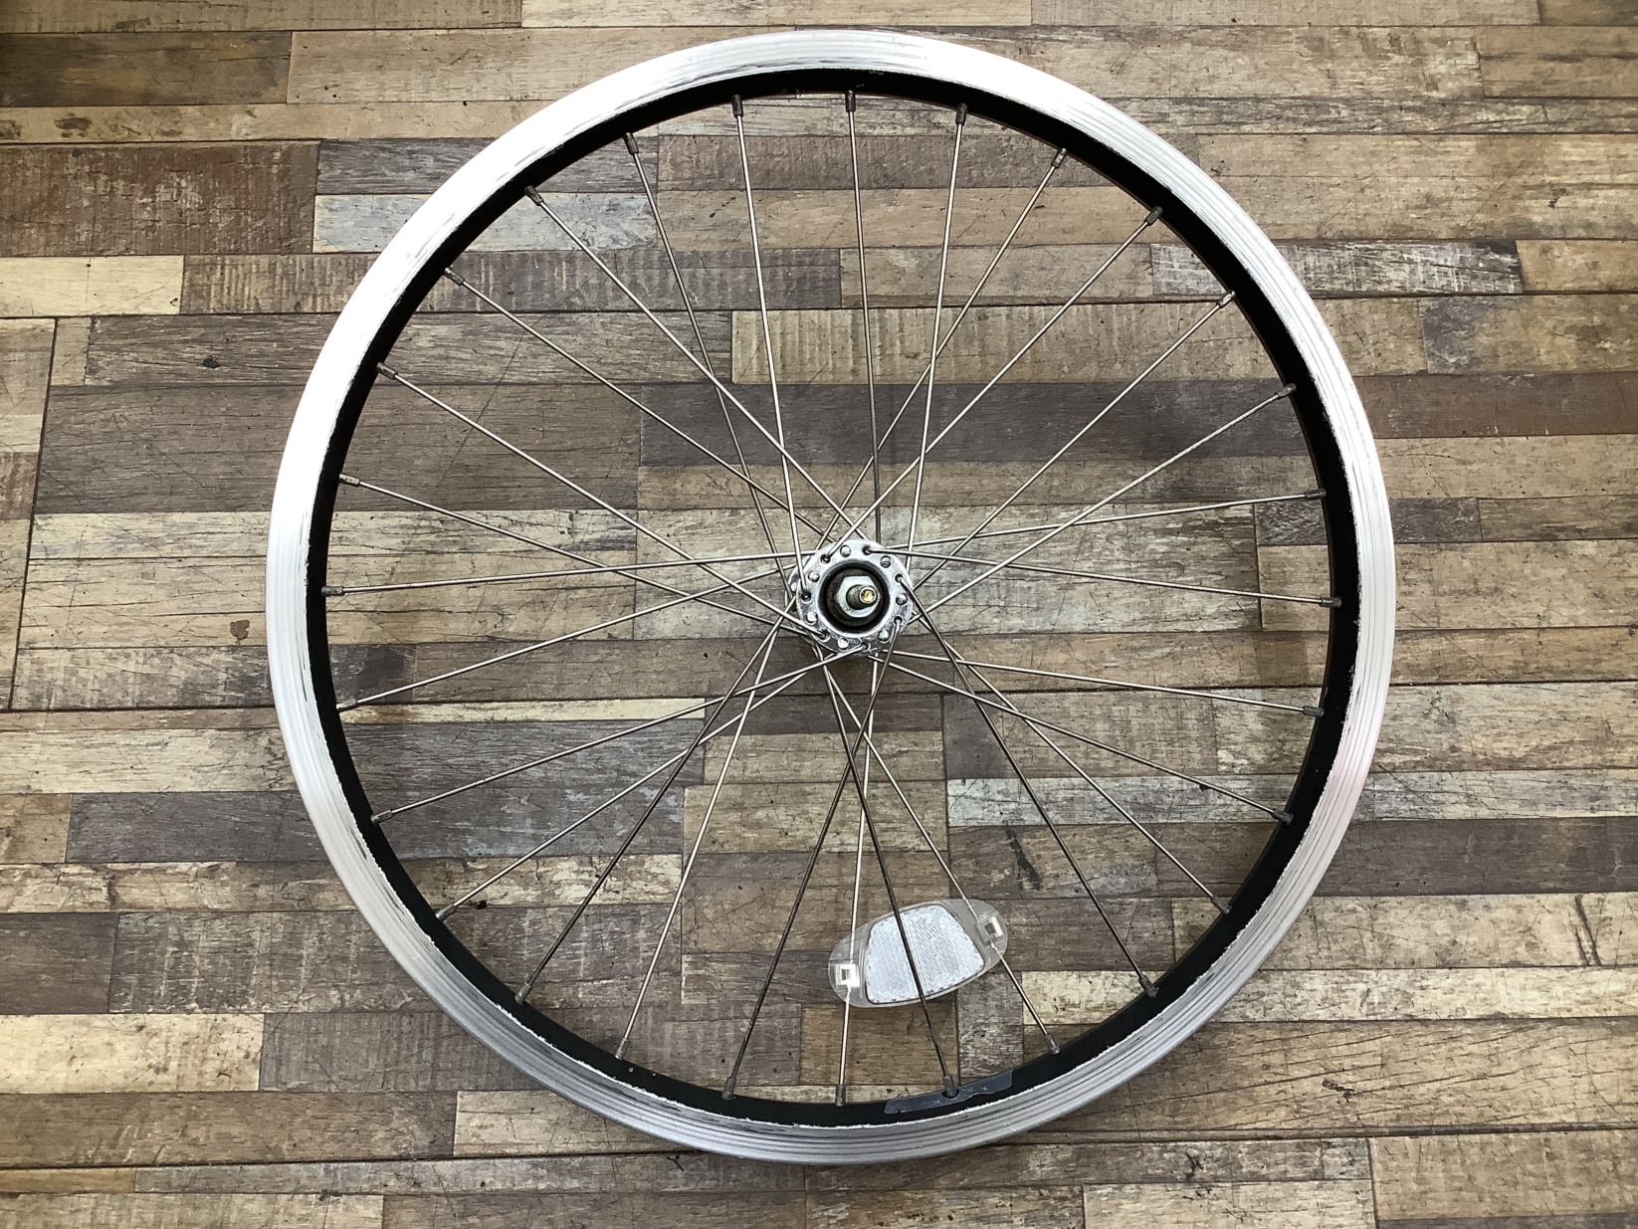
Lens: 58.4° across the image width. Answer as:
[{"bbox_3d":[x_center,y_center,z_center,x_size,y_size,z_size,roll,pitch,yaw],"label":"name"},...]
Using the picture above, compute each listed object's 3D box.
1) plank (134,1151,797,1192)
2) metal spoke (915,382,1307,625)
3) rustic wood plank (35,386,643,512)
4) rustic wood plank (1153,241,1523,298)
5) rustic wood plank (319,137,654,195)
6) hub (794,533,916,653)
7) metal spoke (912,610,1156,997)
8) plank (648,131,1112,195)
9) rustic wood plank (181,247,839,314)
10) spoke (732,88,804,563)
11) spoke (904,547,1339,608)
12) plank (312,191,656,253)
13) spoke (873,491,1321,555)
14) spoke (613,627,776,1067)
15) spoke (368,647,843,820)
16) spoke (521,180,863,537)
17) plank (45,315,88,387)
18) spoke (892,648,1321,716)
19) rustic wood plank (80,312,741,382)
[{"bbox_3d":[-0.134,0.217,0.569,0.258,0.006,0.013,-1,75,-1],"label":"plank"},{"bbox_3d":[0.107,-0.041,0.564,0.202,0.005,0.004,-31,93,-14],"label":"metal spoke"},{"bbox_3d":[-0.214,-0.073,0.662,0.266,0.012,0.060,-1,76,-1],"label":"rustic wood plank"},{"bbox_3d":[0.234,-0.155,0.668,0.167,0.010,0.027,-1,76,-1],"label":"rustic wood plank"},{"bbox_3d":[-0.151,-0.204,0.676,0.154,0.010,0.028,-1,76,-1],"label":"rustic wood plank"},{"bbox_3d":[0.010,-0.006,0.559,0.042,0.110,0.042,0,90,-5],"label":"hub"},{"bbox_3d":[0.081,0.069,0.562,0.004,0.005,0.202,-33,103,-4],"label":"metal spoke"},{"bbox_3d":[0.033,-0.207,0.679,0.212,0.010,0.029,-1,76,-1],"label":"plank"},{"bbox_3d":[-0.138,-0.148,0.663,0.295,0.010,0.029,-1,76,-1],"label":"rustic wood plank"},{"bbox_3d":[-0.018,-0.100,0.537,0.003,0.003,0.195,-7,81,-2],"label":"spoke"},{"bbox_3d":[0.114,-0.013,0.553,0.187,0.004,0.004,5,89,-14],"label":"spoke"},{"bbox_3d":[-0.155,-0.182,0.691,0.158,0.012,0.030,-1,76,-1],"label":"plank"},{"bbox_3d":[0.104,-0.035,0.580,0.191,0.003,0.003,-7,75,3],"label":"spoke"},{"bbox_3d":[-0.044,0.082,0.568,0.004,0.004,0.183,21,80,-4],"label":"spoke"},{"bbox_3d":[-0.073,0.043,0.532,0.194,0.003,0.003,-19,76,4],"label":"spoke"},{"bbox_3d":[-0.043,-0.091,0.551,0.004,0.005,0.202,-43,84,-3],"label":"spoke"},{"bbox_3d":[-0.334,-0.116,0.656,0.015,0.006,0.033,-1,75,-1],"label":"plank"},{"bbox_3d":[0.103,0.026,0.600,0.202,0.005,0.004,8,90,6],"label":"spoke"},{"bbox_3d":[-0.182,-0.117,0.657,0.287,0.006,0.034,-1,75,-1],"label":"rustic wood plank"}]

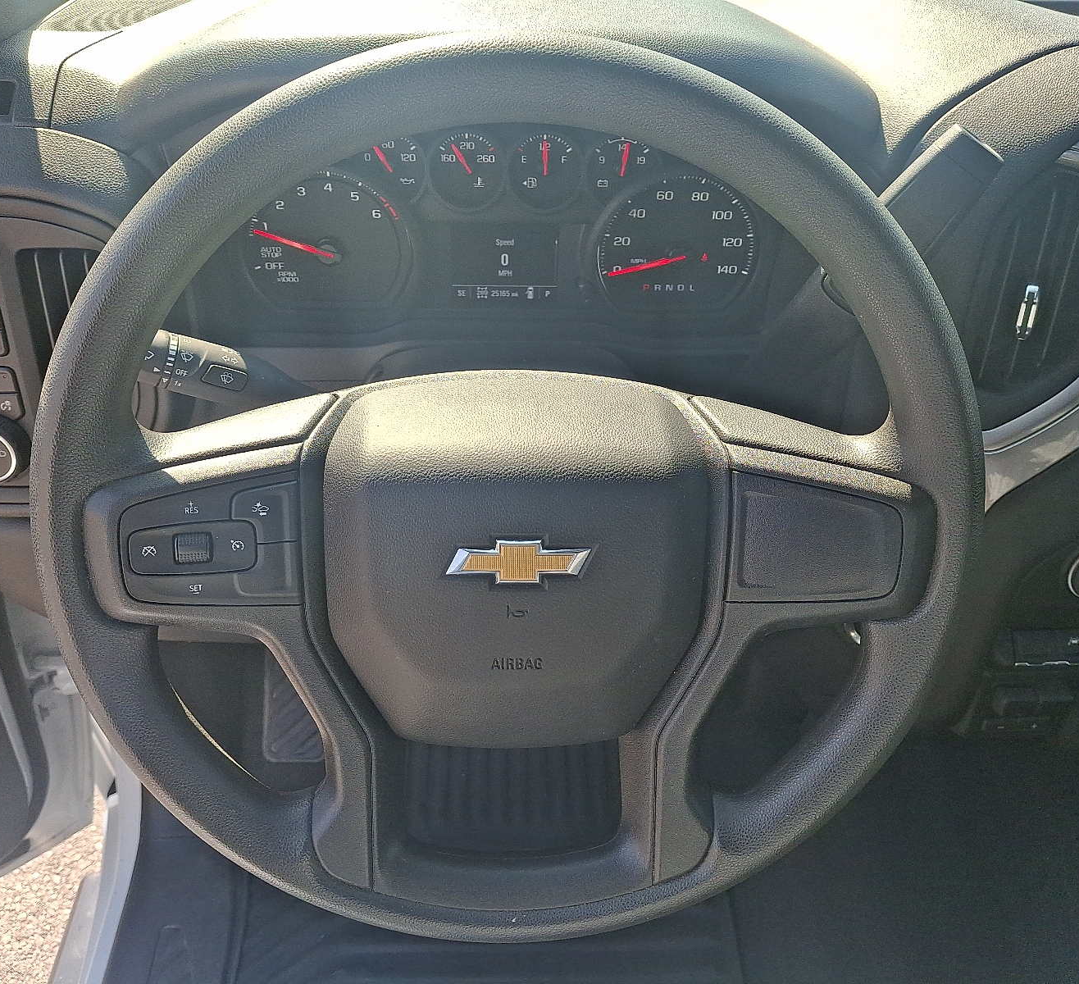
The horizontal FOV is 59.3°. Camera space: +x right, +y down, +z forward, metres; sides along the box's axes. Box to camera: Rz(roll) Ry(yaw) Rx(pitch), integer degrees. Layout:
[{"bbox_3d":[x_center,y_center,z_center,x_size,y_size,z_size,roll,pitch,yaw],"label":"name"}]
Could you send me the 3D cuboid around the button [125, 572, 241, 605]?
[{"bbox_3d":[-0.150,0.040,0.404,0.046,0.015,0.009,0,16,-3],"label":"button"}]

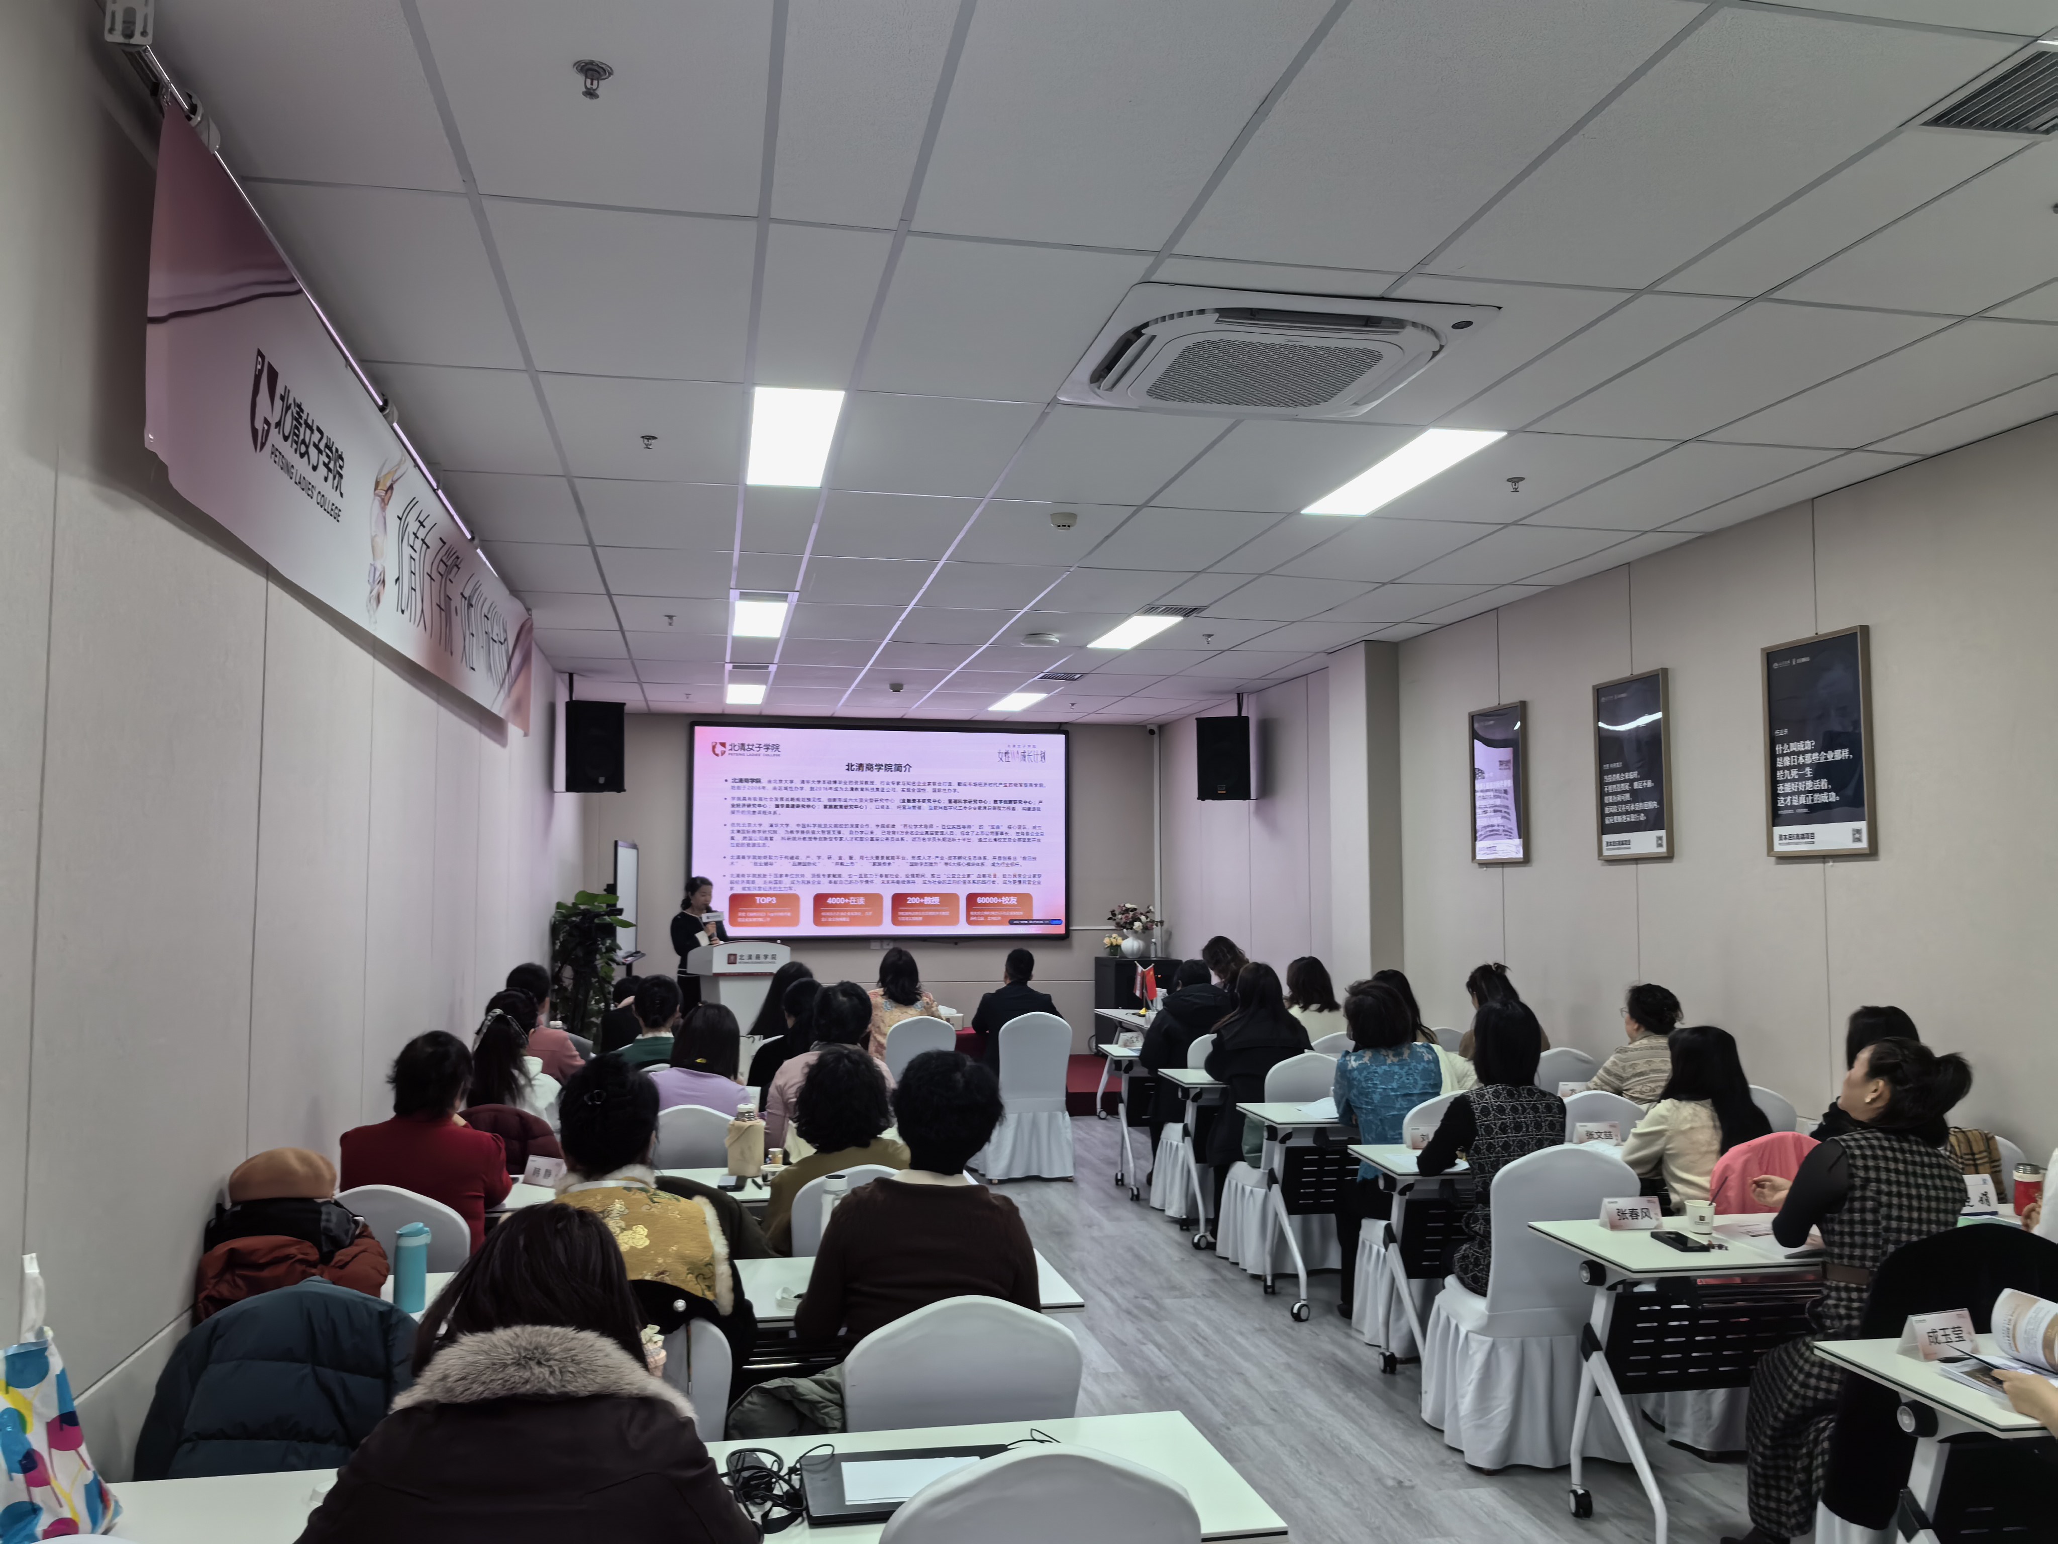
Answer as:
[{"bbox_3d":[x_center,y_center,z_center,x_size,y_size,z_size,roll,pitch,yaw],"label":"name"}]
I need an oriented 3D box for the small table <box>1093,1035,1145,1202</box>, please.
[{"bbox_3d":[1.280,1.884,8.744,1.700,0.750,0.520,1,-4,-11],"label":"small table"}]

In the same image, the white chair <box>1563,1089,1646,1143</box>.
[{"bbox_3d":[2.018,1.609,5.971,0.470,0.900,0.530,1,-4,-11],"label":"white chair"}]

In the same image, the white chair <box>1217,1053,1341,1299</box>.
[{"bbox_3d":[1.171,1.688,7.105,0.480,0.900,0.530,1,-4,-11],"label":"white chair"}]

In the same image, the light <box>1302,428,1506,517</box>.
[{"bbox_3d":[1.302,-1.056,5.715,0.275,0.030,1.190,1,-4,-11],"label":"light"}]

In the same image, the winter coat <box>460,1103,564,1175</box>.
[{"bbox_3d":[-1.759,1.383,5.318,0.480,0.560,0.240,1,-4,-11],"label":"winter coat"}]

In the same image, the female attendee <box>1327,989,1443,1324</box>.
[{"bbox_3d":[1.315,1.397,5.876,0.480,1.260,0.720,1,-4,-14],"label":"female attendee"}]

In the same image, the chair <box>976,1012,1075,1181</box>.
[{"bbox_3d":[-0.017,1.806,9.058,0.480,0.925,0.550,1,-4,-11],"label":"chair"}]

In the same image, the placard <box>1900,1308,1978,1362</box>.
[{"bbox_3d":[1.737,1.064,3.043,0.155,0.080,0.065,2,-4,-21],"label":"placard"}]

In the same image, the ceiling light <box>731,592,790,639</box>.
[{"bbox_3d":[-1.483,-0.851,8.842,0.280,0.040,1.180,1,-4,-11],"label":"ceiling light"}]

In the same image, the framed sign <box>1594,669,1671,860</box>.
[{"bbox_3d":[2.688,-0.012,7.169,0.035,0.810,0.560,1,-4,-11],"label":"framed sign"}]

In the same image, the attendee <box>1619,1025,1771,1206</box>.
[{"bbox_3d":[2.080,1.399,5.095,0.490,1.210,0.620,2,-5,-26],"label":"attendee"}]

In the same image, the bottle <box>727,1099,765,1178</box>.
[{"bbox_3d":[-0.844,1.091,4.793,0.110,0.215,0.100,1,-4,-11],"label":"bottle"}]

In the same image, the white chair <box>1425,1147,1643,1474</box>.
[{"bbox_3d":[1.442,1.509,4.688,0.475,0.910,0.530,1,-4,-11],"label":"white chair"}]

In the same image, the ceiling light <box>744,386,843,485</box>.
[{"bbox_3d":[-0.789,-1.105,5.319,0.280,0.040,1.180,1,-4,-11],"label":"ceiling light"}]

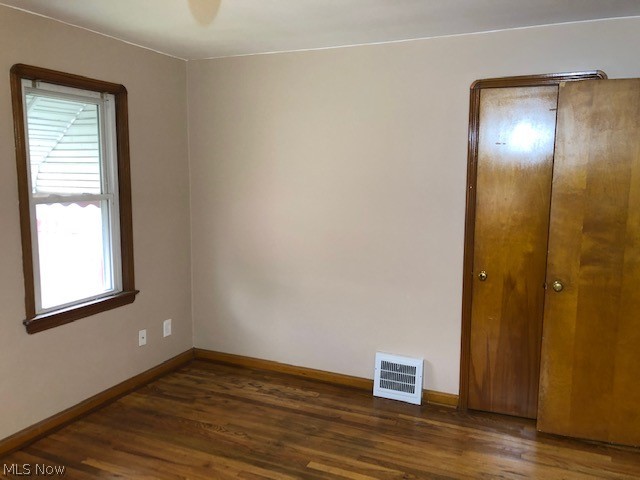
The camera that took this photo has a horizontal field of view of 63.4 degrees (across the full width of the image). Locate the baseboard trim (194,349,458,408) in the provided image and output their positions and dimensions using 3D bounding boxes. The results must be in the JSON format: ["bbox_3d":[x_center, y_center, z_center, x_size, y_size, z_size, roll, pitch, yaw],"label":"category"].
[{"bbox_3d":[-0.070,1.011,3.873,2.156,0.099,0.025,4,8,24],"label":"baseboard trim"}]

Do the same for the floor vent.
[{"bbox_3d":[0.544,0.949,3.567,0.333,0.310,0.062,4,8,24],"label":"floor vent"}]

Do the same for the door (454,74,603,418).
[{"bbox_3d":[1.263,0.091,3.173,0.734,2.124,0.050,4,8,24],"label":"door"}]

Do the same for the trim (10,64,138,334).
[{"bbox_3d":[-1.465,-0.247,3.163,0.070,1.477,0.865,4,8,24],"label":"trim"}]

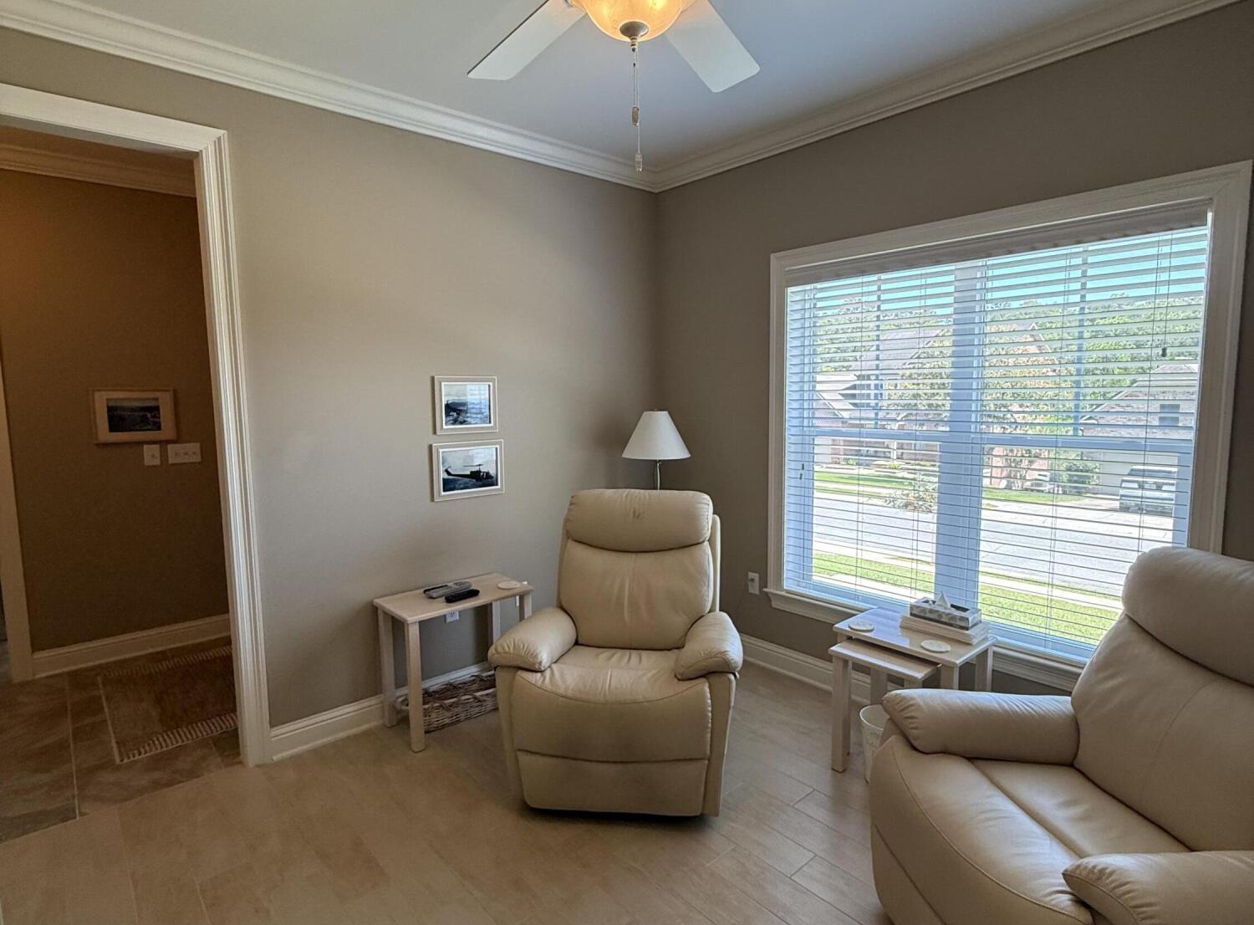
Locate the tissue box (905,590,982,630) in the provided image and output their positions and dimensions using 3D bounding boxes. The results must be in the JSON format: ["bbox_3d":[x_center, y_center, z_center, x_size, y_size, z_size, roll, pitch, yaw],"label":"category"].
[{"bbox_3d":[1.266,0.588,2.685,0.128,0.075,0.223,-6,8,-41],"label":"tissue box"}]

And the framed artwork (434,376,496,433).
[{"bbox_3d":[-0.759,-0.273,3.244,0.319,0.272,0.025,-6,8,-41],"label":"framed artwork"}]

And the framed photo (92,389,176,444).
[{"bbox_3d":[-2.774,-0.261,3.834,0.365,0.285,0.025,-6,8,-41],"label":"framed photo"}]

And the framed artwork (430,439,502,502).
[{"bbox_3d":[-0.758,0.038,3.274,0.375,0.266,0.025,-6,8,-41],"label":"framed artwork"}]

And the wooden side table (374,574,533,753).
[{"bbox_3d":[-0.774,0.893,3.112,0.614,0.570,0.333,-6,8,-41],"label":"wooden side table"}]

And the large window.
[{"bbox_3d":[1.356,-0.112,2.862,0.130,1.768,1.801,-6,8,-41],"label":"large window"}]

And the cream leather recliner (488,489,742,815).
[{"bbox_3d":[-0.007,0.675,2.746,0.870,1.060,0.940,0,6,5],"label":"cream leather recliner"}]

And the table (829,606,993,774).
[{"bbox_3d":[1.097,0.938,2.656,0.485,0.530,0.505,-6,8,-41],"label":"table"}]

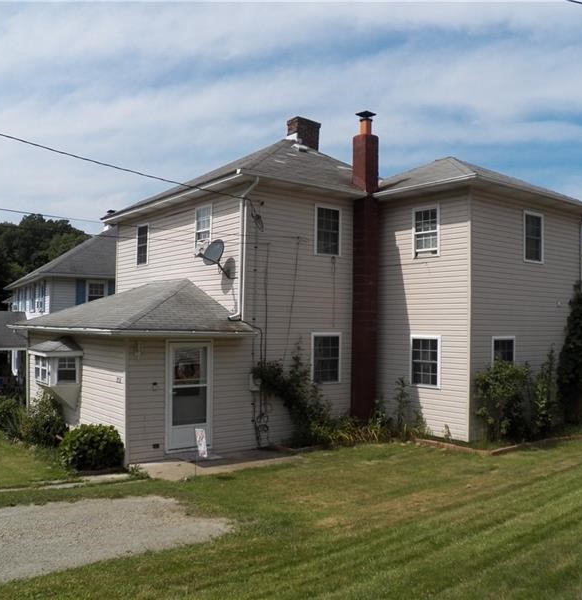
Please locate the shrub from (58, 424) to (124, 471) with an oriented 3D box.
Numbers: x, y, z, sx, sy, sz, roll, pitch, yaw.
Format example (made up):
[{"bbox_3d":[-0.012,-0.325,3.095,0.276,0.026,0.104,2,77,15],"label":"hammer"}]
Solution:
[{"bbox_3d":[-3.550,2.590,11.500,1.100,0.780,1.050,2,-3,-38],"label":"shrub"}]

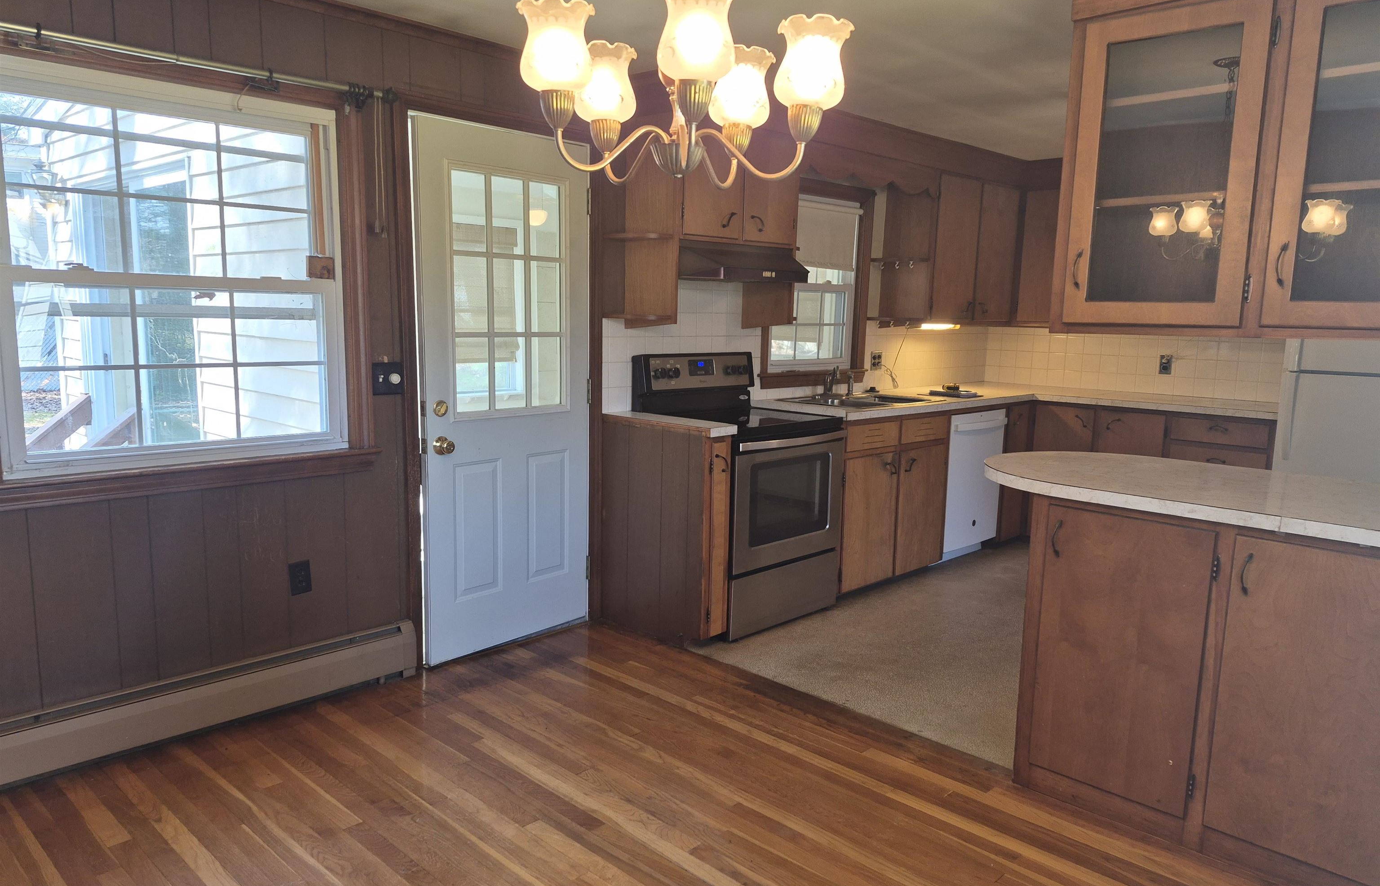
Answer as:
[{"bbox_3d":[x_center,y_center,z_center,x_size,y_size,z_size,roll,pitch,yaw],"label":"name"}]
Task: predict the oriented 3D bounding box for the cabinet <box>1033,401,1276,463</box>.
[{"bbox_3d":[2.755,0.204,5.405,1.280,0.852,0.618,9,11,44],"label":"cabinet"}]

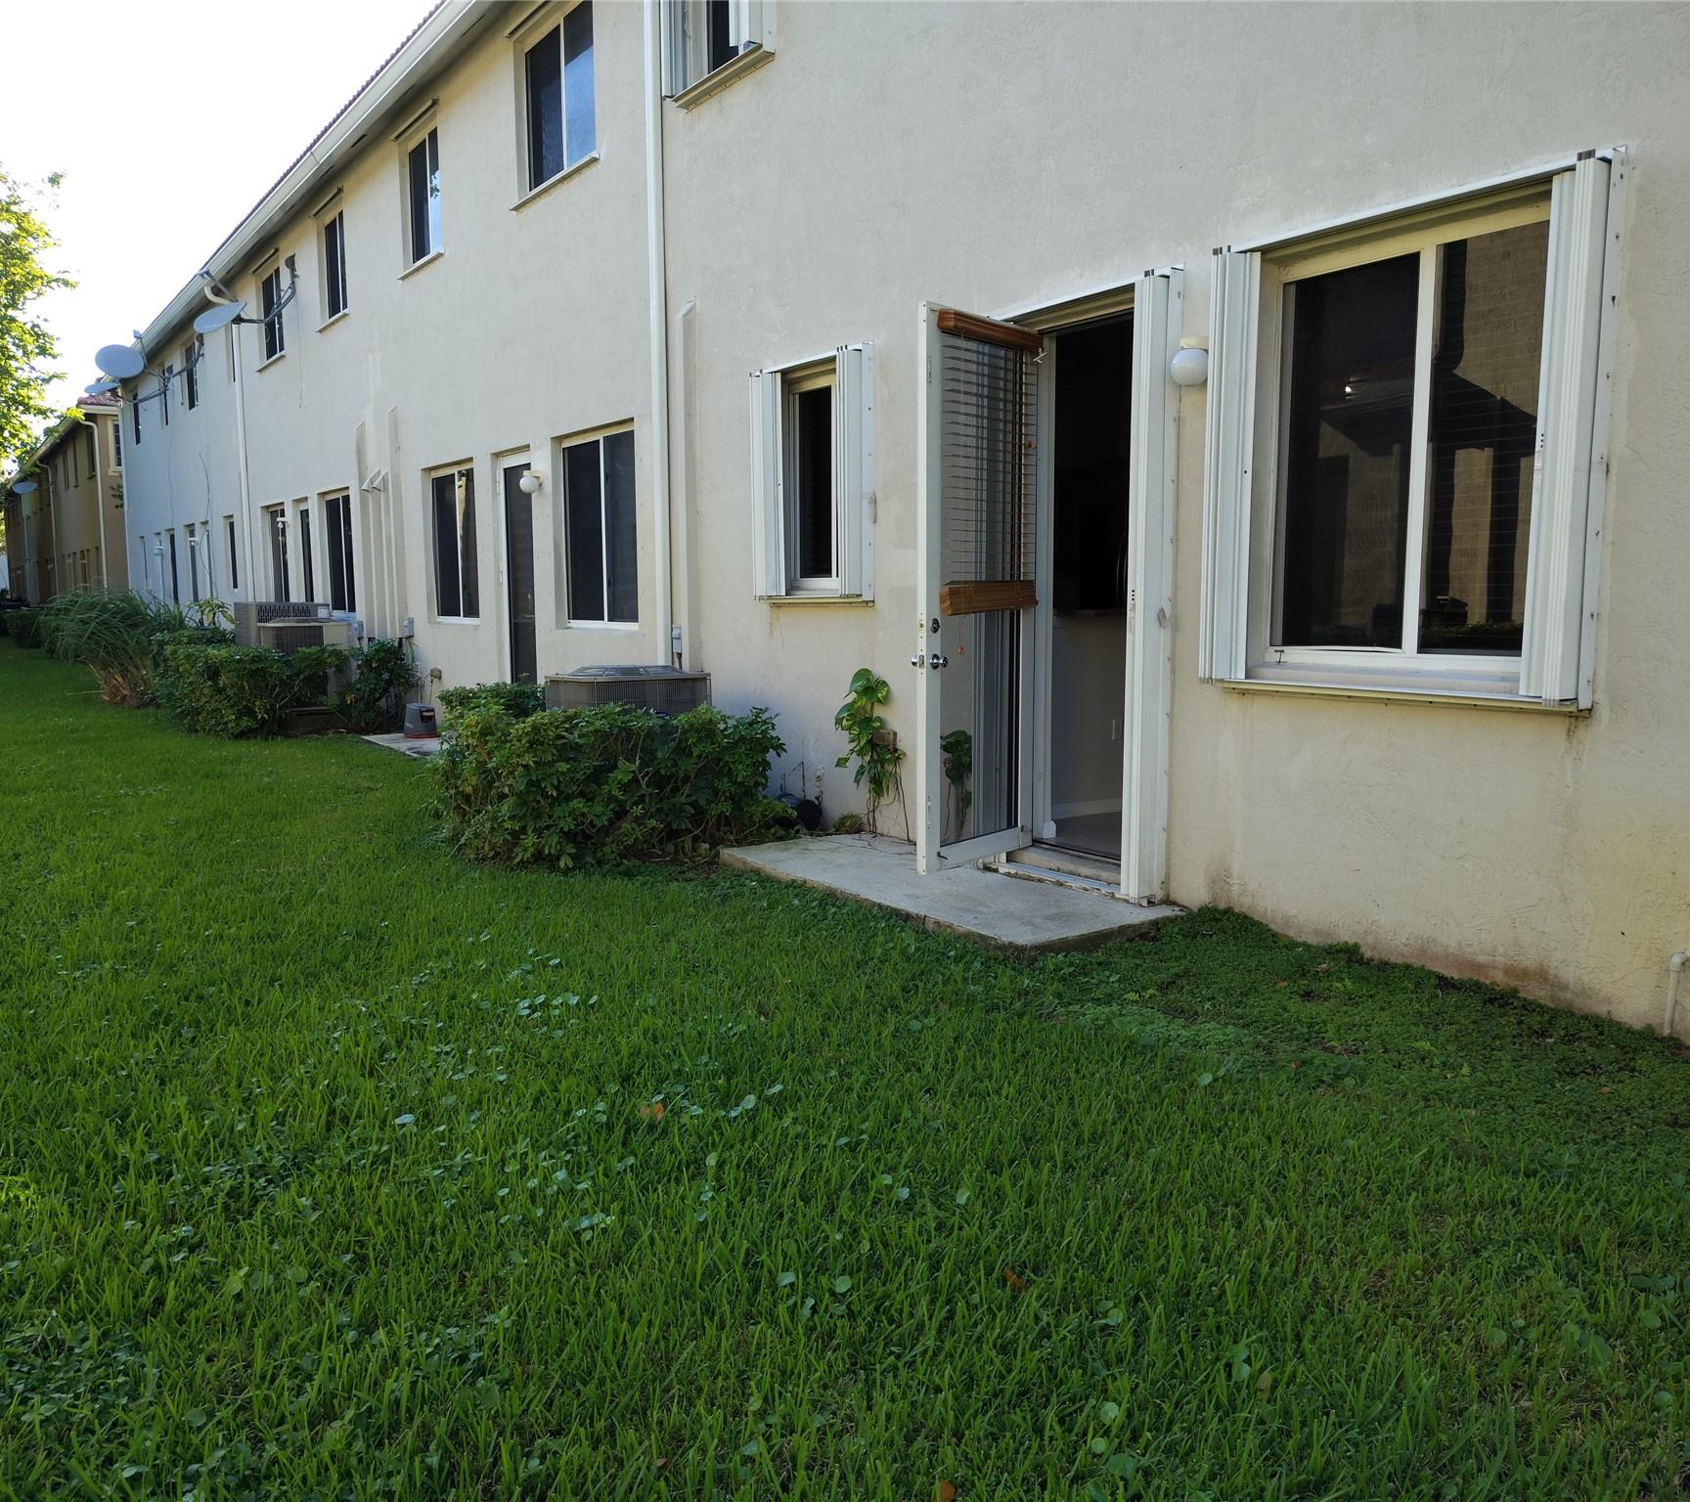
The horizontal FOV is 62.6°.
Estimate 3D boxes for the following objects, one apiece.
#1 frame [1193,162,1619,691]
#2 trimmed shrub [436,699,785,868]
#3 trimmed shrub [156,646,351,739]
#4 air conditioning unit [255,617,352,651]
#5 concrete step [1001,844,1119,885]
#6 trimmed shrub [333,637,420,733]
[{"bbox_3d":[1.882,-1.022,4.816,0.200,1.660,1.490,-5,8,-33],"label":"frame"},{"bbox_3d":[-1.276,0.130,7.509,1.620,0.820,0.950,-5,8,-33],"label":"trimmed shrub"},{"bbox_3d":[-6.403,-0.725,14.885,1.150,0.920,3.300,-5,8,-34],"label":"trimmed shrub"},{"bbox_3d":[-5.506,-0.884,14.233,0.750,0.880,0.780,-5,8,-33],"label":"air conditioning unit"},{"bbox_3d":[1.128,0.544,6.402,0.160,0.090,0.950,-5,8,-33],"label":"concrete step"},{"bbox_3d":[-4.647,-0.649,13.748,0.800,0.920,0.700,-5,8,-33],"label":"trimmed shrub"}]

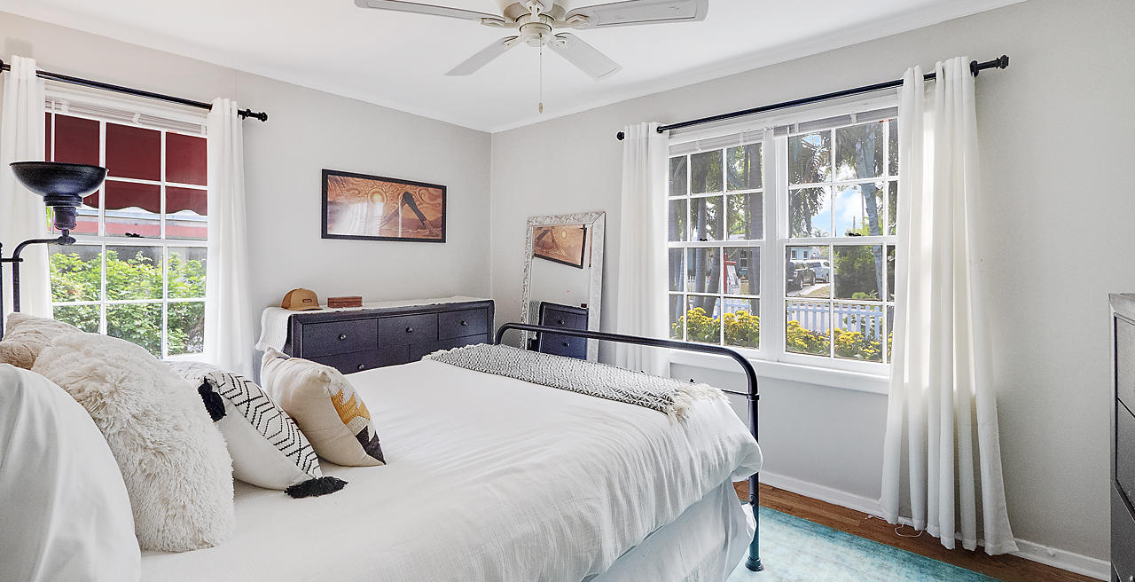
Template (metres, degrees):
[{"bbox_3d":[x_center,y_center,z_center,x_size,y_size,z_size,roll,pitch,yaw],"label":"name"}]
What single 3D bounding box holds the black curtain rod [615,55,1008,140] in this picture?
[{"bbox_3d":[1.123,-1.024,2.591,1.978,0.064,0.090,2,3,38],"label":"black curtain rod"}]

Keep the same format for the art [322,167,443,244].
[{"bbox_3d":[-1.304,-0.596,3.376,0.030,0.465,0.937,2,3,44],"label":"art"}]

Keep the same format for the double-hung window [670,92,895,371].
[{"bbox_3d":[1.202,-0.292,2.650,1.540,1.413,0.100,2,3,38],"label":"double-hung window"}]

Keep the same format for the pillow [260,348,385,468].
[{"bbox_3d":[-0.792,0.387,1.475,0.390,0.380,0.165,0,31,44],"label":"pillow"}]

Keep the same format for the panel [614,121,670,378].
[{"bbox_3d":[0.486,-0.074,3.071,0.418,2.090,0.120,2,3,38],"label":"panel"}]

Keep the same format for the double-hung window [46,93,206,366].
[{"bbox_3d":[-2.284,-0.283,2.423,0.100,1.389,0.750,2,3,44],"label":"double-hung window"}]

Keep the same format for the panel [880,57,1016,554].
[{"bbox_3d":[1.721,0.058,2.102,0.426,2.154,0.130,2,3,38],"label":"panel"}]

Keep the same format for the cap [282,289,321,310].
[{"bbox_3d":[-1.582,0.050,2.735,0.250,0.133,0.180,1,3,30],"label":"cap"}]

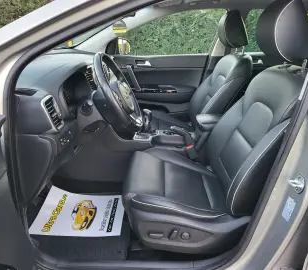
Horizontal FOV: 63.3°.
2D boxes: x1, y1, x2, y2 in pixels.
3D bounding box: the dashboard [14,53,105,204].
[{"bbox_3d":[-0.522,-0.234,1.452,0.550,0.510,1.380,0,22,1],"label":"dashboard"}]

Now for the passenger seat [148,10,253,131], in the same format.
[{"bbox_3d":[0.252,-0.353,1.804,0.800,0.970,0.530,0,22,1],"label":"passenger seat"}]

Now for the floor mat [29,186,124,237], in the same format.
[{"bbox_3d":[-0.381,0.396,1.315,0.420,0.040,0.300,6,22,-1],"label":"floor mat"}]

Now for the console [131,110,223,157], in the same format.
[{"bbox_3d":[0.201,0.032,1.563,0.820,0.390,0.270,0,22,1],"label":"console"}]

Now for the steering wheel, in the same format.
[{"bbox_3d":[-0.167,-0.173,1.089,0.120,0.370,0.370,-25,19,11],"label":"steering wheel"}]

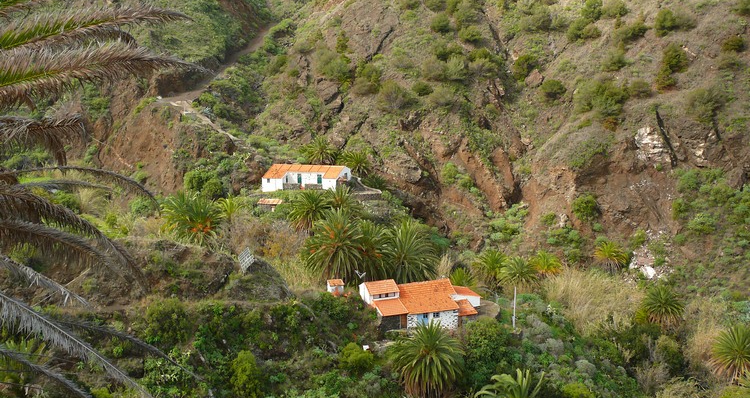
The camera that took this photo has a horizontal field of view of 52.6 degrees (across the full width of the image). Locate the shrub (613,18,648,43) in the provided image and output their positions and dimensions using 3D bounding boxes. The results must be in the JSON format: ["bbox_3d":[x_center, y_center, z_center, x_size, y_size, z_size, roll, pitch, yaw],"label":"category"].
[{"bbox_3d":[55.150,-36.229,163.000,7.200,5.000,6.200,4,12,18],"label":"shrub"}]

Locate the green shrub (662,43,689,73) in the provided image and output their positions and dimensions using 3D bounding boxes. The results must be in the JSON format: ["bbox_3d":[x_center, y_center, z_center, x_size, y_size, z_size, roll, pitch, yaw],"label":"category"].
[{"bbox_3d":[59.180,-27.870,149.300,5.120,5.810,4.860,5,14,21],"label":"green shrub"}]

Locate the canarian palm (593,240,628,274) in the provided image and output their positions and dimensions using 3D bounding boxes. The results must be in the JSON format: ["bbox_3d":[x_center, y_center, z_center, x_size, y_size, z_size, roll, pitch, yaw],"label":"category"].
[{"bbox_3d":[36.690,9.110,118.100,5.610,5.250,5.610,4,14,18],"label":"canarian palm"}]

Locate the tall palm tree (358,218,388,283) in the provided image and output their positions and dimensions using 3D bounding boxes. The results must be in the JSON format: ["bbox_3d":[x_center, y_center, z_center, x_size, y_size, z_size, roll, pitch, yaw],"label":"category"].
[{"bbox_3d":[-0.517,7.756,112.000,7.000,9.400,7.000,0,12,0],"label":"tall palm tree"}]

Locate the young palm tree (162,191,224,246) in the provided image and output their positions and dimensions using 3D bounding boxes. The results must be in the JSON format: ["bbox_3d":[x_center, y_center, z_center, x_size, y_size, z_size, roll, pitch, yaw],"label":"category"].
[{"bbox_3d":[-26.096,2.947,109.000,8.700,7.700,8.500,0,13,0],"label":"young palm tree"}]

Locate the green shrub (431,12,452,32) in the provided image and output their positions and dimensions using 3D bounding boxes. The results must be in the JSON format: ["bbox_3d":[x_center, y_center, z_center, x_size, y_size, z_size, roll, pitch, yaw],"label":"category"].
[{"bbox_3d":[17.720,-47.030,202.000,5.690,5.170,5.400,0,12,0],"label":"green shrub"}]

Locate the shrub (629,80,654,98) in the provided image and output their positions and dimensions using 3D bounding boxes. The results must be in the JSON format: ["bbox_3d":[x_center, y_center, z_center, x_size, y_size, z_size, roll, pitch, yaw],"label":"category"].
[{"bbox_3d":[51.410,-21.400,146.790,4.650,3.830,4.410,5,14,19],"label":"shrub"}]

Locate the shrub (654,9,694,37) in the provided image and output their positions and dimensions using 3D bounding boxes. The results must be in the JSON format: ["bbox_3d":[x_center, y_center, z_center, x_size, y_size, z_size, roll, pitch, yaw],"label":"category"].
[{"bbox_3d":[65.186,-38.415,165.000,8.500,5.800,7.200,5,12,21],"label":"shrub"}]

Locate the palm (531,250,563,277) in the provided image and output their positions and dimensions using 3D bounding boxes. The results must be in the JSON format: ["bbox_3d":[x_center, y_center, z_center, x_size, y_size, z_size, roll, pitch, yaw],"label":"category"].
[{"bbox_3d":[28.957,10.975,128.000,5.900,4.800,5.900,3,12,12],"label":"palm"}]

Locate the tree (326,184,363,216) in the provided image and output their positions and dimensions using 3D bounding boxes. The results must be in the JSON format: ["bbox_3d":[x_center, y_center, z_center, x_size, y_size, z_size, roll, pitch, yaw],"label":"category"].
[{"bbox_3d":[-5.510,0.810,137.000,6.310,6.600,6.310,0,12,0],"label":"tree"}]

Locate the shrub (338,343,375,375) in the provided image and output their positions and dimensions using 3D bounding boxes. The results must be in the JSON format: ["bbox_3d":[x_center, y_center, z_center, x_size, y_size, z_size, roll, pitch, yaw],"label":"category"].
[{"bbox_3d":[-2.390,20.620,98.000,4.510,4.010,4.290,0,12,0],"label":"shrub"}]

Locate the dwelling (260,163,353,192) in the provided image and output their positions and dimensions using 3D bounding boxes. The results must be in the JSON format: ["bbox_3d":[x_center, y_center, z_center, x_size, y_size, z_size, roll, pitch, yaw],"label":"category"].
[{"bbox_3d":[-13.130,-4.030,145.350,15.200,4.200,7.300,4,14,15],"label":"dwelling"}]

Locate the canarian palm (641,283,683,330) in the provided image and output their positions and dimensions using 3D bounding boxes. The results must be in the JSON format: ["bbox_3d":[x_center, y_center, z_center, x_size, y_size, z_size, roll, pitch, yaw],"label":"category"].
[{"bbox_3d":[40.578,15.314,107.000,6.200,6.300,6.200,4,12,20],"label":"canarian palm"}]

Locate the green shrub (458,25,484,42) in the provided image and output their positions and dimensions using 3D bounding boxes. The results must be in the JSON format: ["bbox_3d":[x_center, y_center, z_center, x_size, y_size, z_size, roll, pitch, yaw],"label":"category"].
[{"bbox_3d":[23.683,-41.042,188.000,5.800,4.500,5.600,0,13,0],"label":"green shrub"}]

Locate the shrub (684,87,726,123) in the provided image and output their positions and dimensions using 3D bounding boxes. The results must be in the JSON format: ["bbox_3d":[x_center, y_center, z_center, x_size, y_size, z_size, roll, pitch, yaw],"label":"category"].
[{"bbox_3d":[67.573,-19.117,155.000,8.200,7.200,7.800,0,13,0],"label":"shrub"}]

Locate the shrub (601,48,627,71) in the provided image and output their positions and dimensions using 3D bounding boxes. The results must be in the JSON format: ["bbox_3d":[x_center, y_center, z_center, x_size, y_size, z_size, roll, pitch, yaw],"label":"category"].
[{"bbox_3d":[50.547,-29.653,160.000,5.800,4.900,5.400,4,12,17],"label":"shrub"}]

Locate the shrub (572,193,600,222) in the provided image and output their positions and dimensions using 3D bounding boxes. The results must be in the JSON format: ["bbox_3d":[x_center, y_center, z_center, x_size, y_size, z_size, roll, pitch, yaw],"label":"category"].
[{"bbox_3d":[41.290,1.660,148.000,5.300,5.680,4.770,0,12,0],"label":"shrub"}]

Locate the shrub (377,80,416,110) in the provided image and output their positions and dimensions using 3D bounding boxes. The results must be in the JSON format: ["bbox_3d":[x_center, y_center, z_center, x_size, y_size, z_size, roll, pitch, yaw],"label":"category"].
[{"bbox_3d":[5.000,-22.990,168.360,8.440,6.590,8.020,0,14,2],"label":"shrub"}]

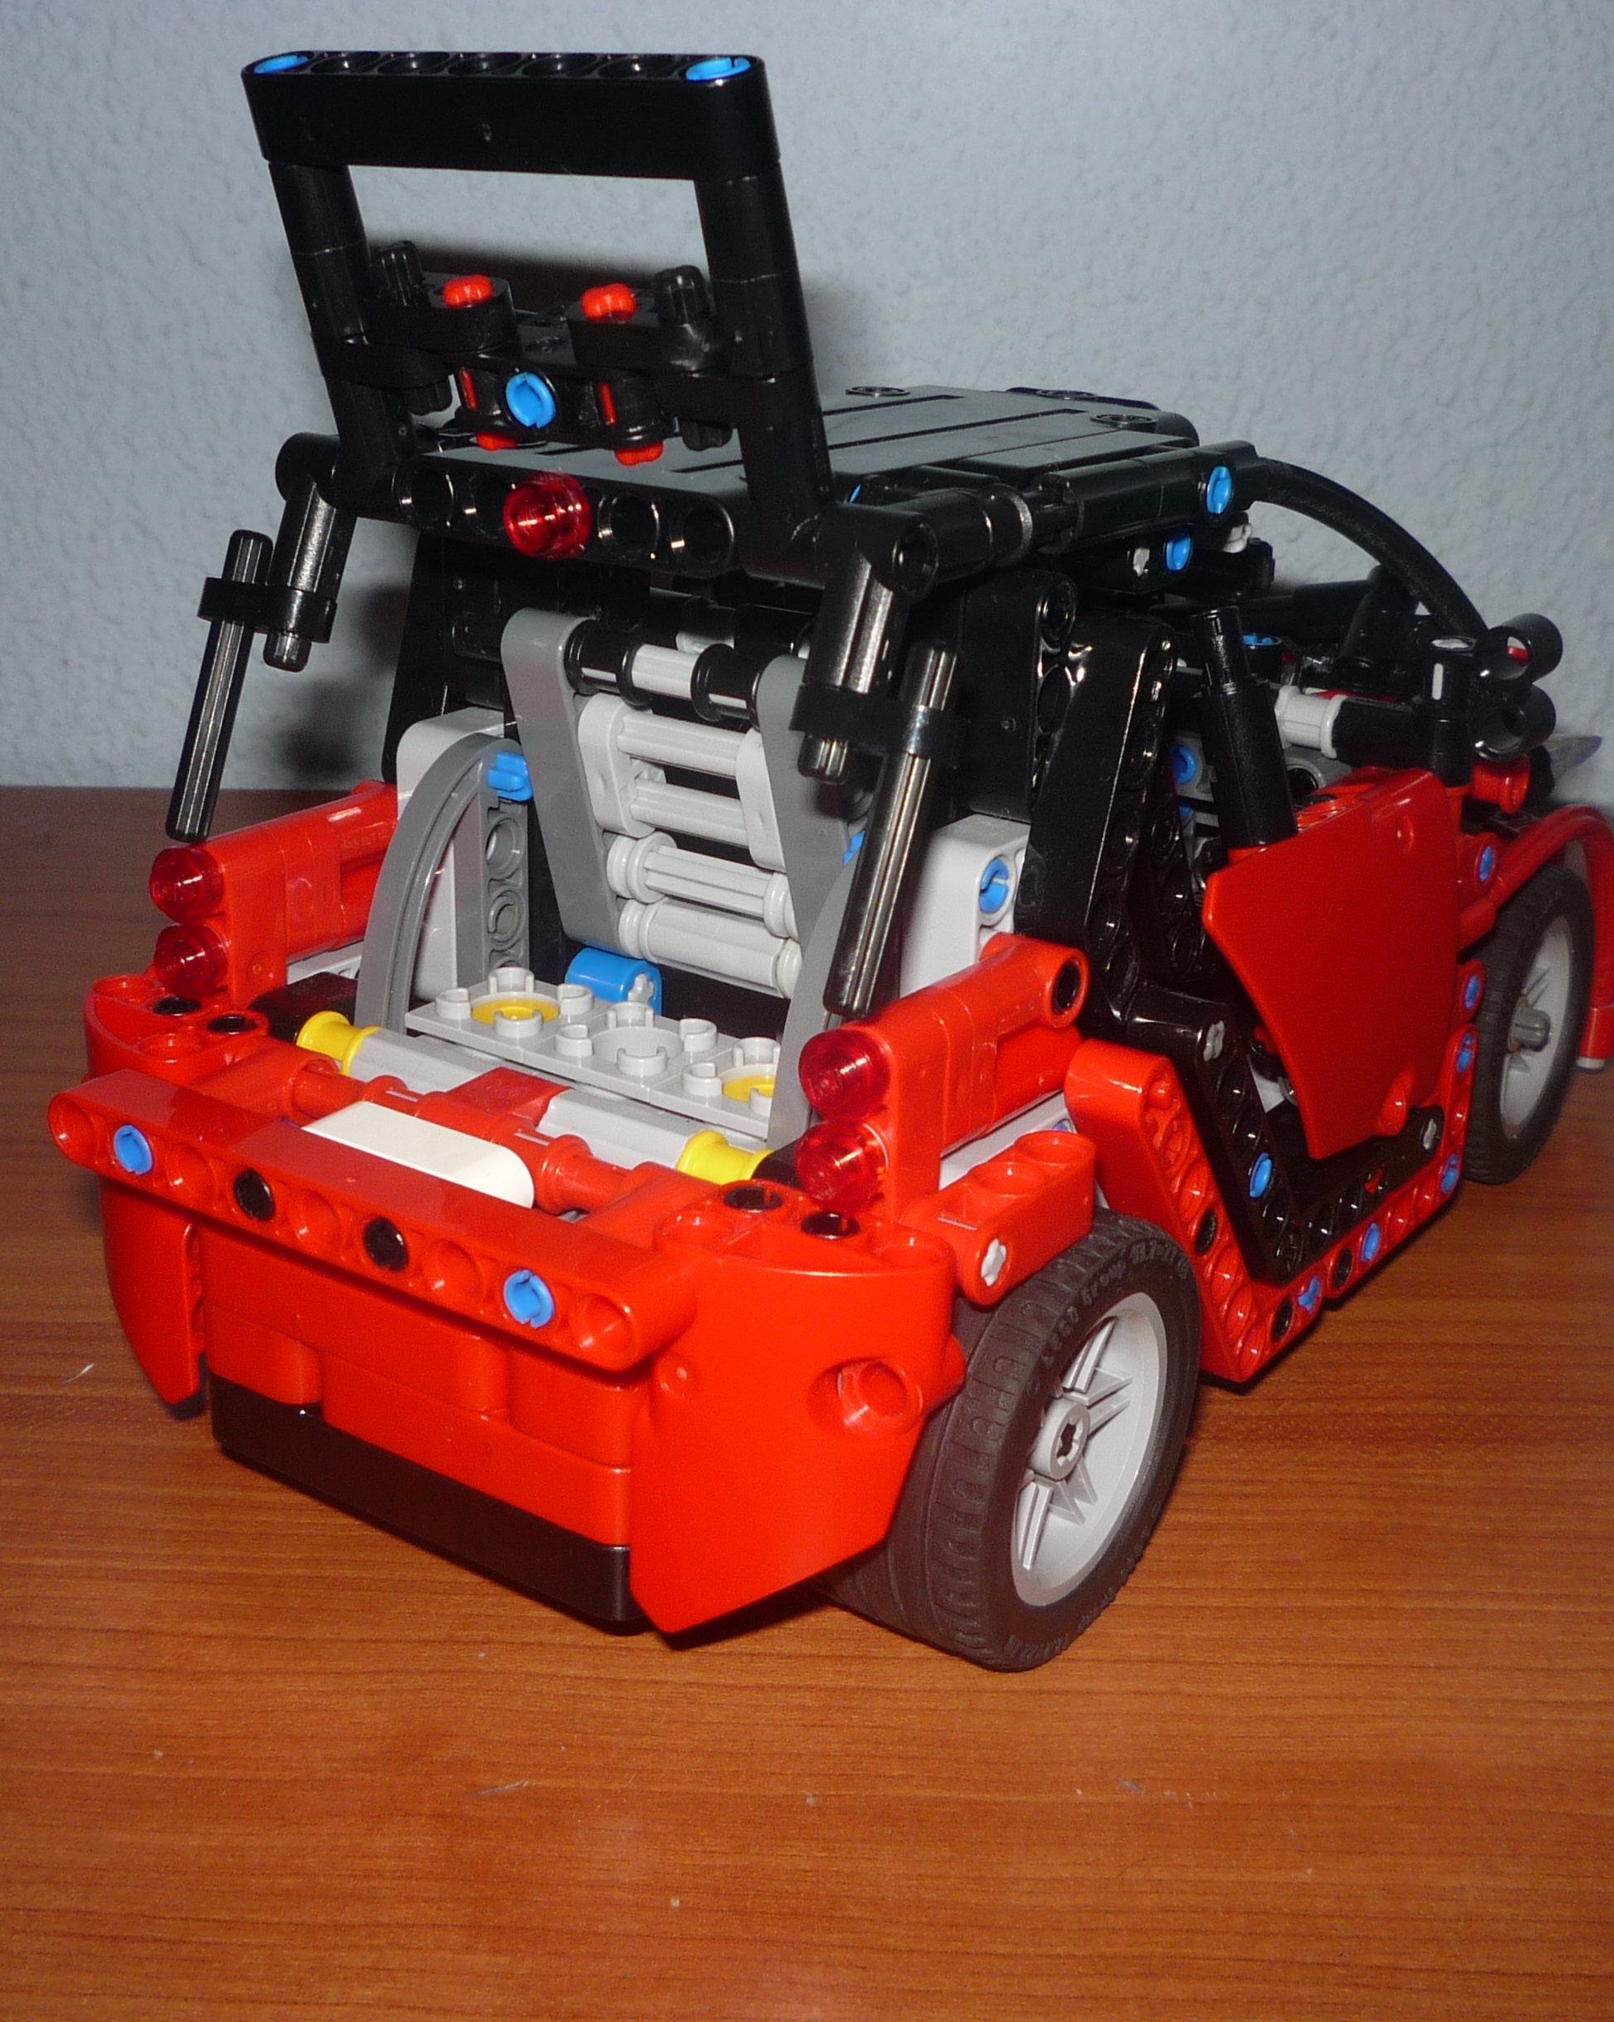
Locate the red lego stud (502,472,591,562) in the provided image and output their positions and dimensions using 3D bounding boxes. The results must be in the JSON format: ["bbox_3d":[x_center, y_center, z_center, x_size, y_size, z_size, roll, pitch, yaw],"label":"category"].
[{"bbox_3d":[-0.023,-0.045,0.224,0.008,0.008,0.005,15,25,31],"label":"red lego stud"}]

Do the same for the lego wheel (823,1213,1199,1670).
[{"bbox_3d":[0.018,0.038,0.236,0.022,0.043,0.043,15,25,31],"label":"lego wheel"}]

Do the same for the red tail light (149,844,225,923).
[{"bbox_3d":[-0.063,-0.012,0.250,0.008,0.008,0.005,15,25,31],"label":"red tail light"}]

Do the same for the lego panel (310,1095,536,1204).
[{"bbox_3d":[-0.036,0.015,0.228,0.024,0.008,0.008,15,25,31],"label":"lego panel"}]

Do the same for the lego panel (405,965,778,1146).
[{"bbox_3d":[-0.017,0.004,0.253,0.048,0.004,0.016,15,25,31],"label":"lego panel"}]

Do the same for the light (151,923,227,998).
[{"bbox_3d":[-0.063,-0.005,0.253,0.008,0.008,0.005,15,25,31],"label":"light"}]

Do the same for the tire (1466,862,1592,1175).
[{"bbox_3d":[0.088,0.000,0.336,0.022,0.043,0.043,15,25,31],"label":"tire"}]

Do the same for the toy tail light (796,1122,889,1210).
[{"bbox_3d":[0.003,0.013,0.212,0.008,0.008,0.005,15,25,31],"label":"toy tail light"}]

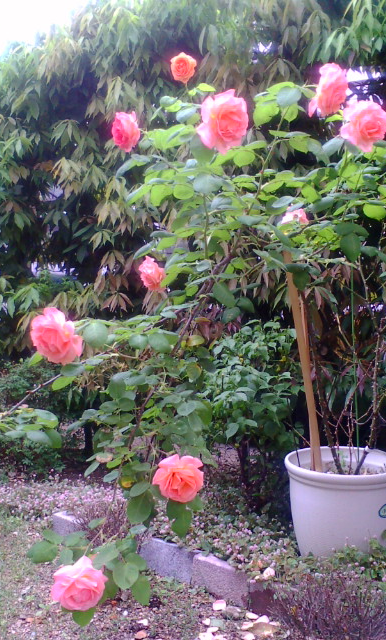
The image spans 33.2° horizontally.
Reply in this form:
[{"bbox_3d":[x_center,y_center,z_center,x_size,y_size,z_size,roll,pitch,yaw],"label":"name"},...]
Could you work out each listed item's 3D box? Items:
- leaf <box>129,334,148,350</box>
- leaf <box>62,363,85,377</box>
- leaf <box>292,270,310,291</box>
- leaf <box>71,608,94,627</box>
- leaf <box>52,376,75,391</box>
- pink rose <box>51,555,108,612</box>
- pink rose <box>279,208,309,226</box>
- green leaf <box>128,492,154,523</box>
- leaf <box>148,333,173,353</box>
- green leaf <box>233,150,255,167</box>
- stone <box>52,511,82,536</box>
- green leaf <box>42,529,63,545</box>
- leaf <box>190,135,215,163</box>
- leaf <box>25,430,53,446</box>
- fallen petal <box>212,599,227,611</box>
[{"bbox_3d":[-0.135,0.056,1.620,0.045,0.049,0.012,-4,-37,-5],"label":"leaf"},{"bbox_3d":[-0.277,0.115,1.500,0.056,0.011,0.038,-11,49,-11],"label":"leaf"},{"bbox_3d":[0.281,-0.104,1.690,0.044,0.057,0.012,-3,-12,10],"label":"leaf"},{"bbox_3d":[-0.234,0.628,1.380,0.050,0.054,0.030,0,3,0],"label":"leaf"},{"bbox_3d":[-0.282,0.138,1.410,0.051,0.030,0.035,1,3,11],"label":"leaf"},{"bbox_3d":[-0.236,0.549,1.350,0.117,0.117,0.095,0,21,-7],"label":"pink rose"},{"bbox_3d":[0.263,-0.271,1.660,0.077,0.055,0.075,0,6,0],"label":"pink rose"},{"bbox_3d":[-0.116,0.411,1.410,0.053,0.068,0.025,0,3,0],"label":"green leaf"},{"bbox_3d":[-0.081,0.056,1.620,0.067,0.048,0.012,37,-23,14],"label":"leaf"},{"bbox_3d":[0.133,-0.417,1.670,0.053,0.012,0.050,4,-41,4],"label":"green leaf"},{"bbox_3d":[-0.436,0.800,2.440,0.210,0.100,0.060,2,3,43],"label":"stone"},{"bbox_3d":[-0.325,0.503,1.500,0.055,0.011,0.033,25,43,13],"label":"green leaf"},{"bbox_3d":[0.025,-0.445,1.680,0.066,0.070,0.025,0,2,3],"label":"leaf"},{"bbox_3d":[-0.356,0.275,1.500,0.063,0.038,0.035,0,2,0],"label":"leaf"},{"bbox_3d":[0.079,0.847,1.920,0.038,0.018,0.034,0,3,0],"label":"fallen petal"}]

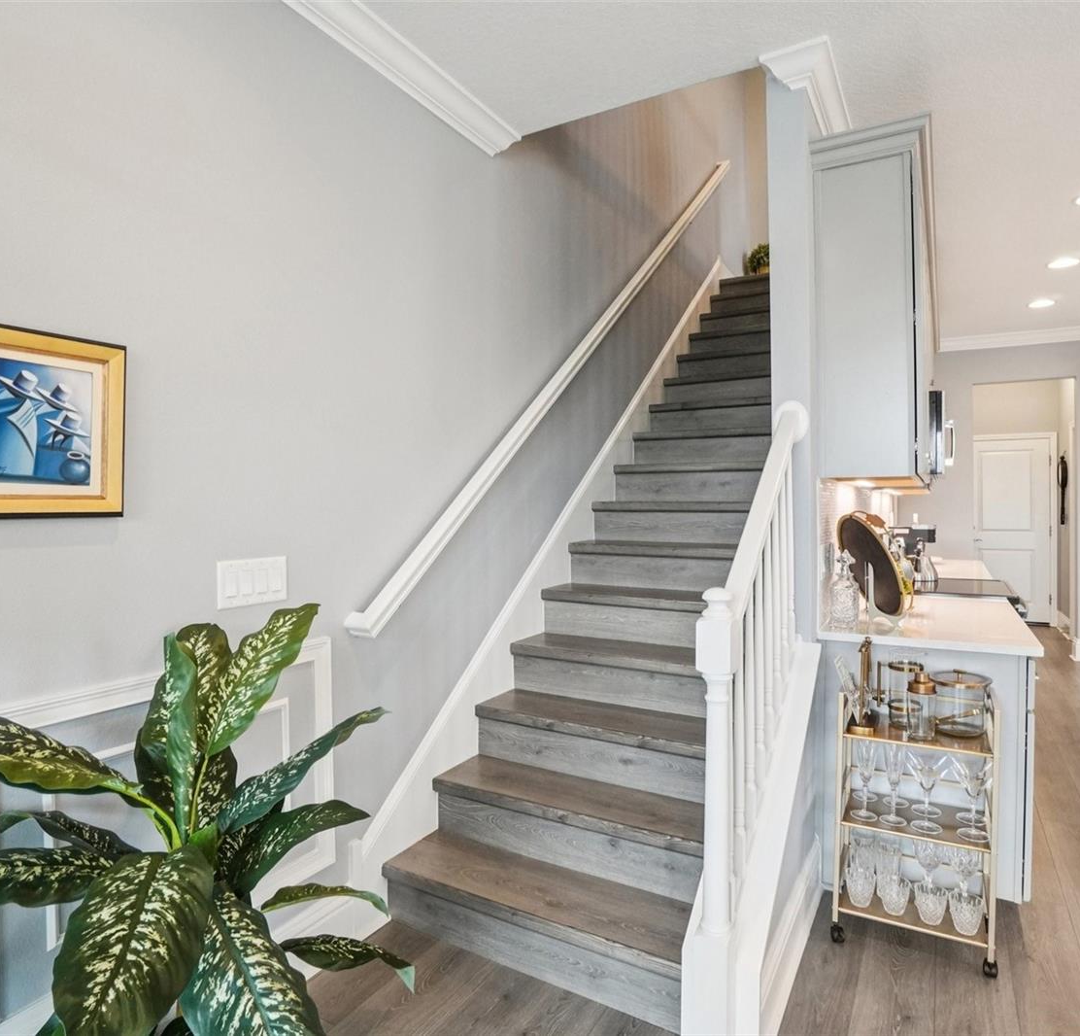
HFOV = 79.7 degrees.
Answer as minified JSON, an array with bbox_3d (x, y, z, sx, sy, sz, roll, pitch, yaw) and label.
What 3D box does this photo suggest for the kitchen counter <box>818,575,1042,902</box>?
[{"bbox_3d":[1.605,0.851,2.674,0.640,0.914,1.320,0,1,32],"label":"kitchen counter"}]

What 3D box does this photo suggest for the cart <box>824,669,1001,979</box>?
[{"bbox_3d":[1.201,0.936,2.112,0.430,0.810,0.320,1,2,26],"label":"cart"}]

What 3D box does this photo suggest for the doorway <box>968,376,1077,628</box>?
[{"bbox_3d":[4.309,0.004,5.801,0.760,2.420,0.160,1,2,30],"label":"doorway"}]

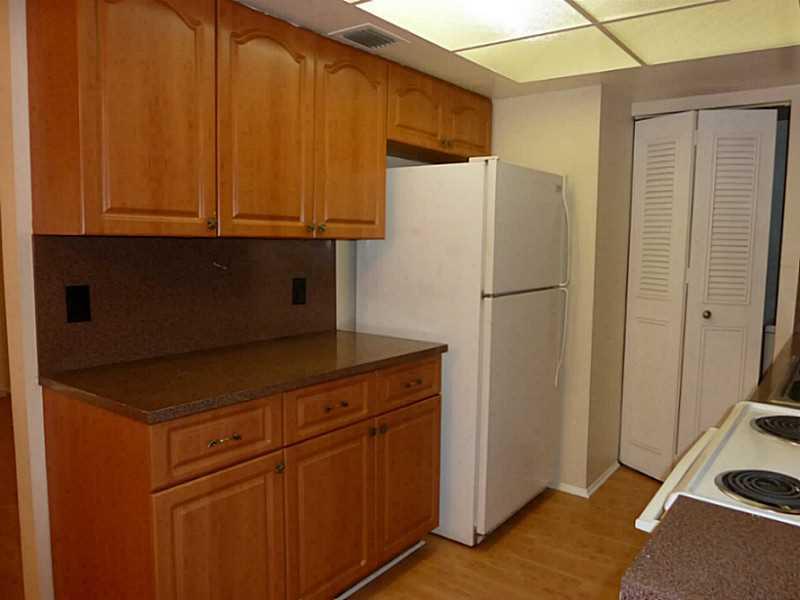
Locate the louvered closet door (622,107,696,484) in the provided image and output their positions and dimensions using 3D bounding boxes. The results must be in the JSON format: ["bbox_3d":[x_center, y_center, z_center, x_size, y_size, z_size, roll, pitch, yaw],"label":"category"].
[{"bbox_3d":[1.466,0.005,3.295,0.035,2.038,0.387,-2,6,-27],"label":"louvered closet door"}]

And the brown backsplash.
[{"bbox_3d":[-0.739,-0.024,2.364,0.021,0.449,1.344,4,7,38],"label":"brown backsplash"}]

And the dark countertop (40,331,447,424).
[{"bbox_3d":[-0.472,0.236,2.180,0.665,0.033,1.354,4,7,38],"label":"dark countertop"}]

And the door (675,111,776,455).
[{"bbox_3d":[1.746,0.023,3.120,0.416,2.038,0.035,1,5,3],"label":"door"}]

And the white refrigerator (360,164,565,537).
[{"bbox_3d":[0.309,0.218,2.920,0.807,1.680,0.694,4,7,38],"label":"white refrigerator"}]

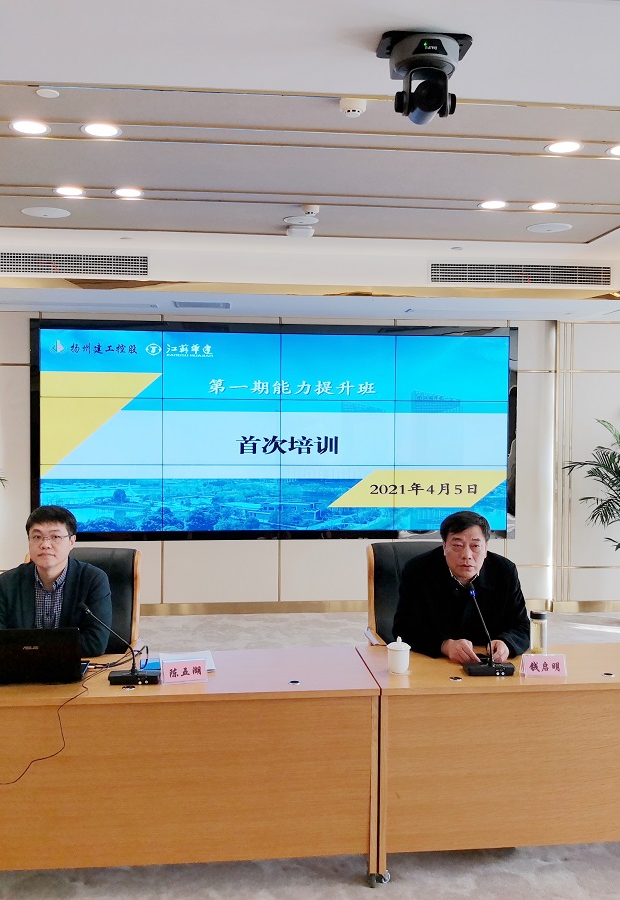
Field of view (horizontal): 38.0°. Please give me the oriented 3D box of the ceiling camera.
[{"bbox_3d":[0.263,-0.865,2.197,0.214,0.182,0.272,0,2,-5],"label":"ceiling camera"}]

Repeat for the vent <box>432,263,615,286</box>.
[{"bbox_3d":[1.588,-1.311,6.781,1.388,0.161,0.050,0,2,-6],"label":"vent"}]

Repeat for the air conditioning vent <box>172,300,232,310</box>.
[{"bbox_3d":[-0.840,-1.141,7.051,0.419,0.050,0.375,0,2,-5],"label":"air conditioning vent"}]

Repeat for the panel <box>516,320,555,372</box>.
[{"bbox_3d":[2.035,-0.939,8.191,0.392,0.461,0.030,0,2,-6],"label":"panel"}]

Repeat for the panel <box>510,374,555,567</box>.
[{"bbox_3d":[1.990,0.182,8.104,0.415,1.769,0.040,0,2,-5],"label":"panel"}]

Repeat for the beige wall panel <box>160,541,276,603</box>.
[{"bbox_3d":[-0.772,1.056,7.873,1.010,0.556,0.040,0,2,-5],"label":"beige wall panel"}]

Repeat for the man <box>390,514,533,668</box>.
[{"bbox_3d":[0.627,0.911,3.905,0.587,1.302,0.780,0,2,-6],"label":"man"}]

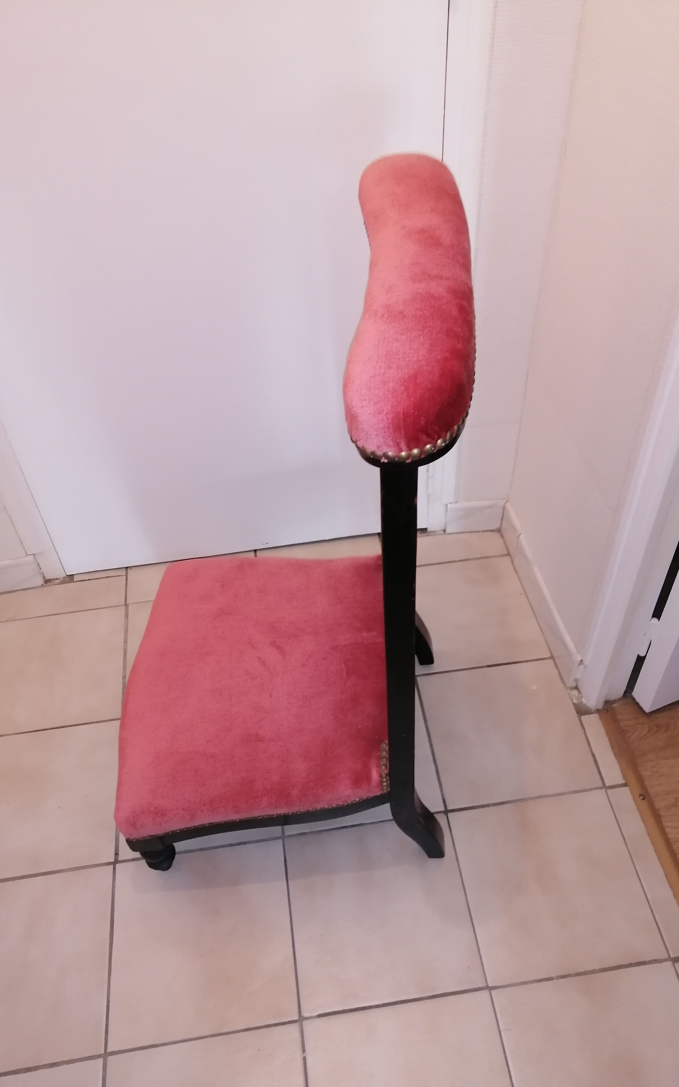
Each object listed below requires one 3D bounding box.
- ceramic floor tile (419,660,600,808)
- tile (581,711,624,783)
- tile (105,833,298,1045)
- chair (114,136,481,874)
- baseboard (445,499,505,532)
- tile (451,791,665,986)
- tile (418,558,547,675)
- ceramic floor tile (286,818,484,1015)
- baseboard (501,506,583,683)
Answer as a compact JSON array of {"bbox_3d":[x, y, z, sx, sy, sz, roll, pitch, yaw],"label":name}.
[{"bbox_3d":[0.281,0.319,1.388,0.253,0.010,0.252,-7,46,-4],"label":"ceramic floor tile"},{"bbox_3d":[0.435,0.344,1.356,0.035,0.010,0.129,-7,46,-4],"label":"tile"},{"bbox_3d":[-0.197,0.564,1.167,0.251,0.010,0.247,-7,47,-4],"label":"tile"},{"bbox_3d":[-0.088,0.049,1.030,0.473,0.882,0.430,-2,47,2],"label":"chair"},{"bbox_3d":[0.272,-0.056,1.653,0.109,0.083,0.011,-7,47,-4],"label":"baseboard"},{"bbox_3d":[0.315,0.501,1.210,0.253,0.010,0.252,-7,46,-4],"label":"tile"},{"bbox_3d":[0.241,0.135,1.567,0.254,0.010,0.252,-7,46,-4],"label":"tile"},{"bbox_3d":[0.058,0.530,1.183,0.251,0.010,0.247,-7,47,-4],"label":"ceramic floor tile"},{"bbox_3d":[0.368,0.087,1.514,0.011,0.083,0.377,-9,47,-5],"label":"baseboard"}]

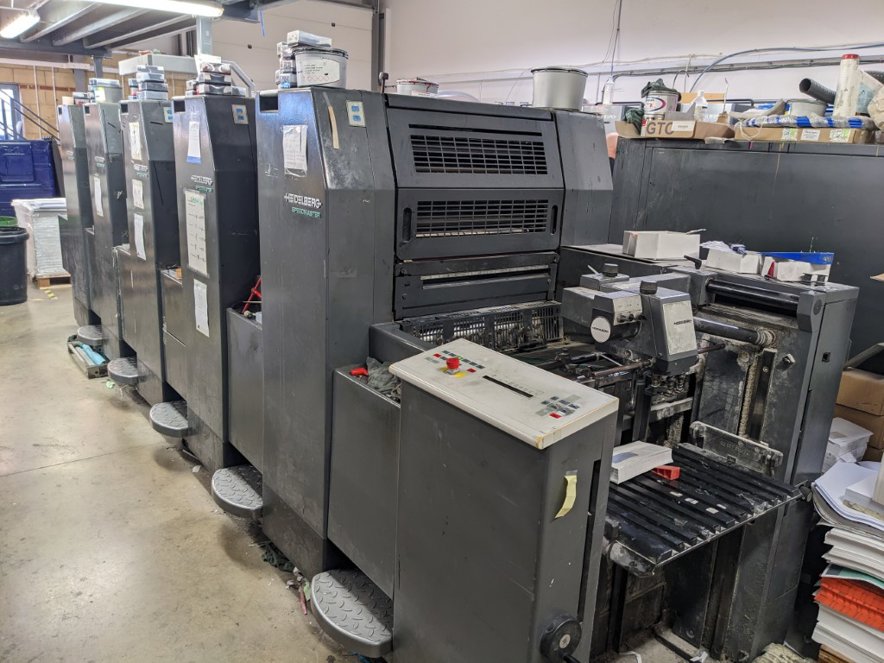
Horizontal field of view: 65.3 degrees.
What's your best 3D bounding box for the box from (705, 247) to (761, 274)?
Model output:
[{"bbox_3d":[1.163,-0.284,2.759,0.091,0.073,0.181,-5,17,-29],"label":"box"}]

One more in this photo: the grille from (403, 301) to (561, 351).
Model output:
[{"bbox_3d":[0.194,0.001,2.909,0.866,0.180,0.074,-9,19,-37],"label":"grille"}]

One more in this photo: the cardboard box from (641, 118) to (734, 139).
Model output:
[{"bbox_3d":[1.370,-1.115,3.825,0.264,0.096,0.446,-9,19,-37],"label":"cardboard box"}]

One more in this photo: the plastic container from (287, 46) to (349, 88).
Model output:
[{"bbox_3d":[-0.448,-0.958,2.549,0.208,0.139,0.208,3,15,-1],"label":"plastic container"}]

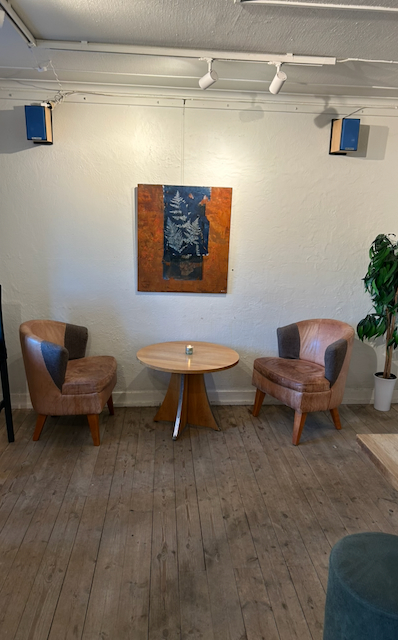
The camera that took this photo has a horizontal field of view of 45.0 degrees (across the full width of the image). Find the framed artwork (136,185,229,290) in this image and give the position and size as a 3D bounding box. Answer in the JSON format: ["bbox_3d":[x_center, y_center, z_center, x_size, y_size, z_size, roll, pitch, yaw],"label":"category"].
[{"bbox_3d":[-0.117,-0.609,3.707,0.706,0.810,0.035,1,12,-4],"label":"framed artwork"}]

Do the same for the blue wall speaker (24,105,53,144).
[{"bbox_3d":[-1.123,-1.376,3.387,0.137,0.223,0.167,1,15,-1],"label":"blue wall speaker"}]

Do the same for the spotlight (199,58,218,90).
[{"bbox_3d":[0.055,-1.389,2.707,0.076,0.162,0.117,-7,15,-37],"label":"spotlight"}]

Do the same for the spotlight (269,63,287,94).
[{"bbox_3d":[0.456,-1.385,2.745,0.076,0.162,0.117,-3,13,-22],"label":"spotlight"}]

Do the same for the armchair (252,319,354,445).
[{"bbox_3d":[0.819,0.420,3.638,0.618,0.775,0.638,-4,13,-27],"label":"armchair"}]

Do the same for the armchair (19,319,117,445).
[{"bbox_3d":[-0.943,0.410,3.458,0.618,0.775,0.638,2,12,1],"label":"armchair"}]

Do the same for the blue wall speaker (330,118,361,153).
[{"bbox_3d":[1.077,-1.353,3.551,0.137,0.223,0.167,-1,14,-10],"label":"blue wall speaker"}]

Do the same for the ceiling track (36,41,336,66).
[{"bbox_3d":[-0.050,-1.478,2.668,1.656,0.037,0.036,1,12,-4],"label":"ceiling track"}]

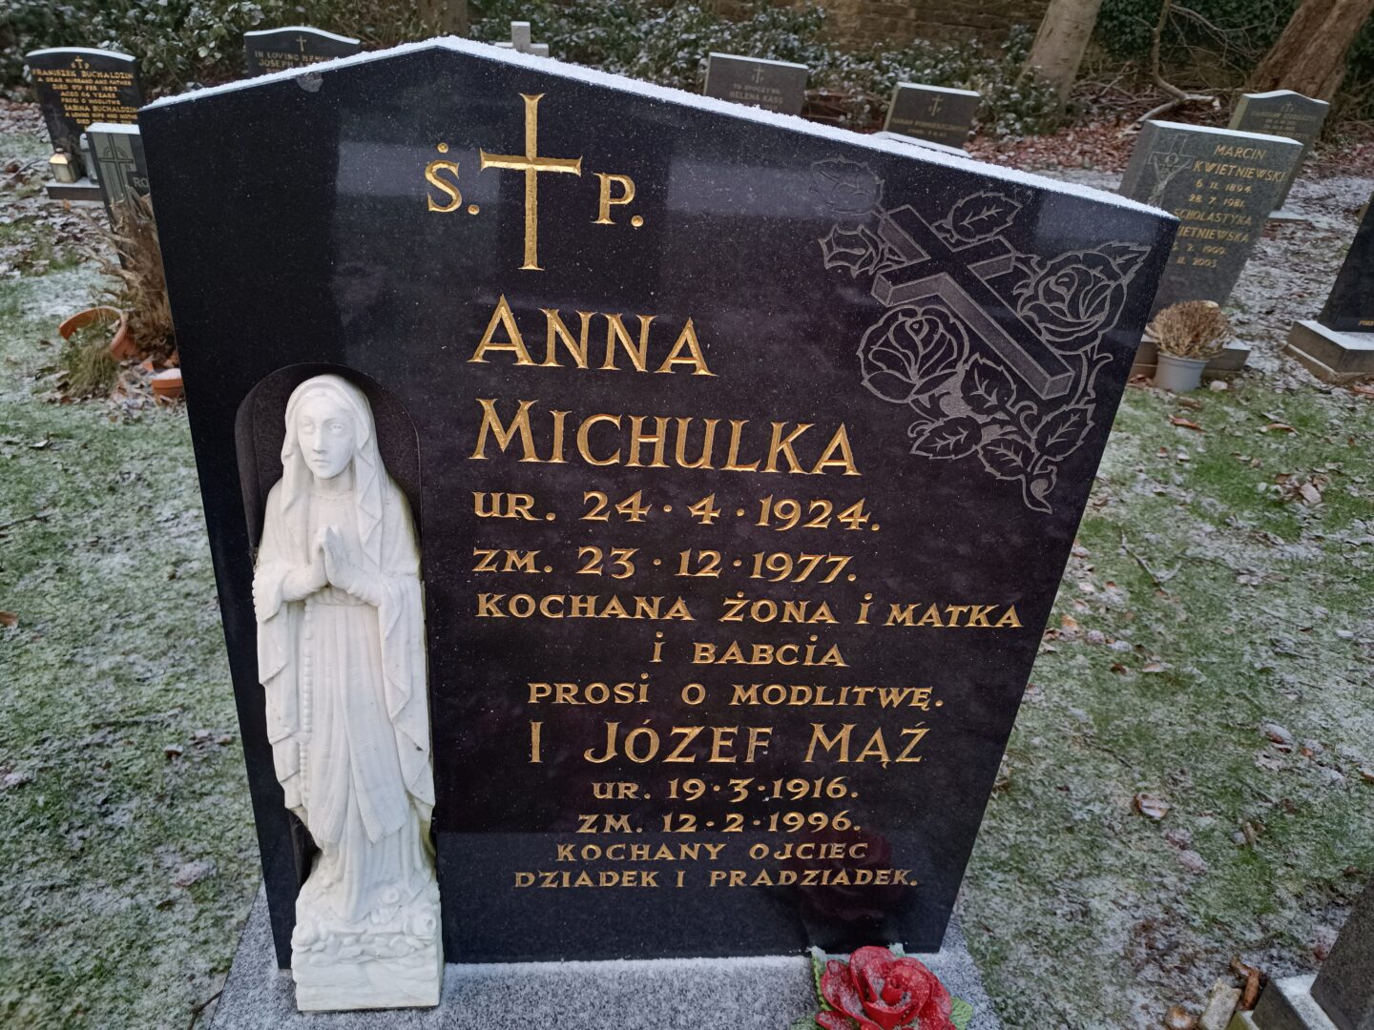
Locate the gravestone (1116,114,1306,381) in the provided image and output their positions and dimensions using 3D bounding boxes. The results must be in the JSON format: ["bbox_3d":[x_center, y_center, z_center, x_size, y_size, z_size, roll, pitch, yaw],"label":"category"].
[{"bbox_3d":[1.868,-1.008,3.623,0.720,0.850,0.280,4,35,-7],"label":"gravestone"}]

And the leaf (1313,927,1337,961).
[{"bbox_3d":[0.859,0.574,1.285,0.068,0.015,0.037,-20,39,-39],"label":"leaf"}]

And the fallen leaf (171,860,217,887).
[{"bbox_3d":[-0.616,0.447,1.192,0.047,0.014,0.040,-7,32,-23],"label":"fallen leaf"}]

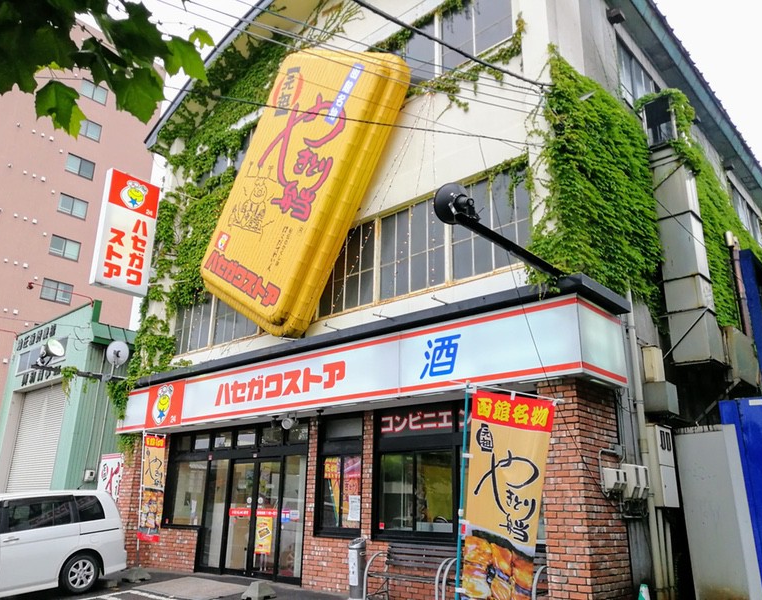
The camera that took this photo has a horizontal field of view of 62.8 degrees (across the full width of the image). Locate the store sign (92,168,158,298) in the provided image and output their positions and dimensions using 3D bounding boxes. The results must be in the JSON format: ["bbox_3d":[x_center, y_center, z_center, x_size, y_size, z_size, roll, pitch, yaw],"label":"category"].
[{"bbox_3d":[-6.694,-1.692,16.299,0.320,3.130,1.360,-15,-24,40],"label":"store sign"}]

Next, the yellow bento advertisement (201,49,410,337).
[{"bbox_3d":[-1.930,-2.660,14.100,0.650,6.100,4.000,19,3,-44],"label":"yellow bento advertisement"}]

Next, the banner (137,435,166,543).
[{"bbox_3d":[-4.010,3.290,10.999,0.660,1.820,0.060,-12,-22,36],"label":"banner"}]

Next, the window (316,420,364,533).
[{"bbox_3d":[-0.661,2.861,10.199,1.095,1.949,0.150,-15,-24,40],"label":"window"}]

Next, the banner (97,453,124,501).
[{"bbox_3d":[-5.730,4.160,13.210,0.720,1.750,0.060,-9,-21,29],"label":"banner"}]

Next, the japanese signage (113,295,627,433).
[{"bbox_3d":[-1.539,1.720,11.680,11.790,0.927,1.250,-15,-24,40],"label":"japanese signage"}]

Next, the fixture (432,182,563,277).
[{"bbox_3d":[1.435,-0.649,6.874,0.400,0.430,2.400,-15,-24,40],"label":"fixture"}]

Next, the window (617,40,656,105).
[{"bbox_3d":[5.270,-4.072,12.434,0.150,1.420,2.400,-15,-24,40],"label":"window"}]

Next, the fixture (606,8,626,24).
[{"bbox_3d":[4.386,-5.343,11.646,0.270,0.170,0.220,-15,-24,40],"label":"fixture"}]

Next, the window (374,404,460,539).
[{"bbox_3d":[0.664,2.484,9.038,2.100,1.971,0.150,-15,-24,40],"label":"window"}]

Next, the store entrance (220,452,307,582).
[{"bbox_3d":[-2.083,3.914,11.252,2.336,2.132,0.200,-15,-24,40],"label":"store entrance"}]

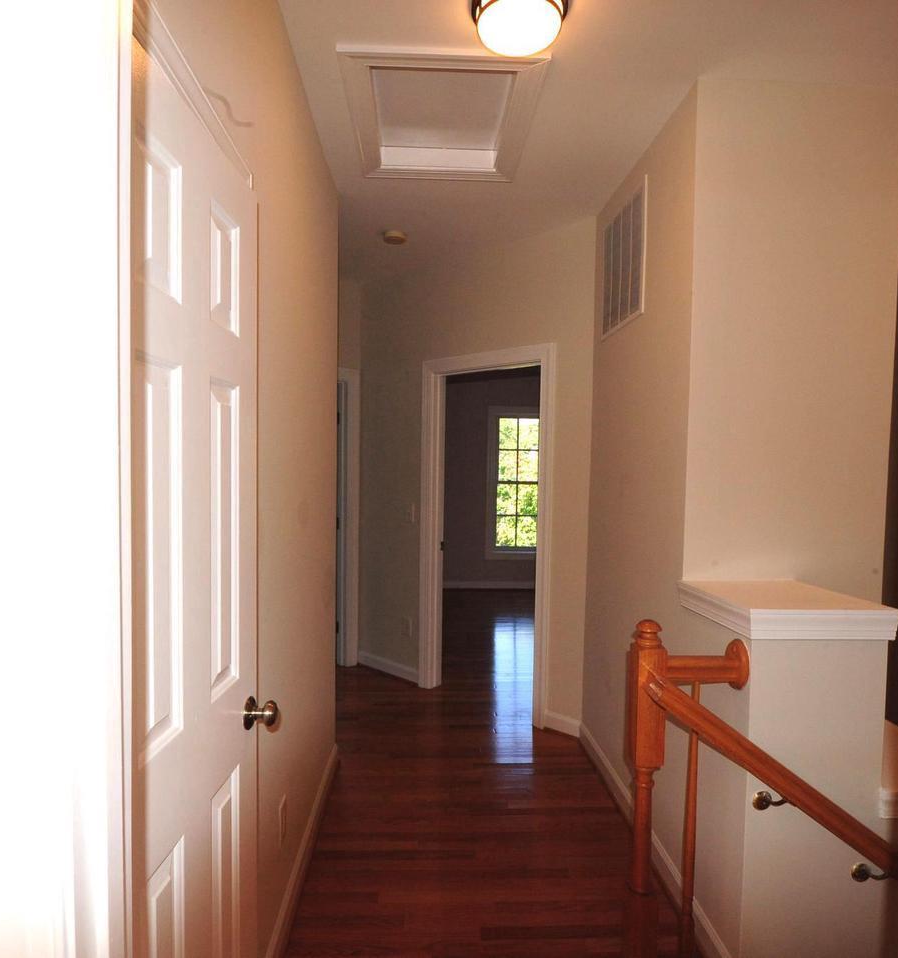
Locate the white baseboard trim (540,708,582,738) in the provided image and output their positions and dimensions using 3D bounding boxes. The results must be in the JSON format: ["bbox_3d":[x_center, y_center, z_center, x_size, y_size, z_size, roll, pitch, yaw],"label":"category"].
[{"bbox_3d":[0.615,1.338,3.240,0.215,0.097,0.017,2,2,41],"label":"white baseboard trim"}]

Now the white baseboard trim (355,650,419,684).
[{"bbox_3d":[-0.416,1.297,4.131,0.600,0.093,0.017,2,2,41],"label":"white baseboard trim"}]

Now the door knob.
[{"bbox_3d":[-0.382,0.484,1.234,0.061,0.066,0.066,1,2,2],"label":"door knob"}]

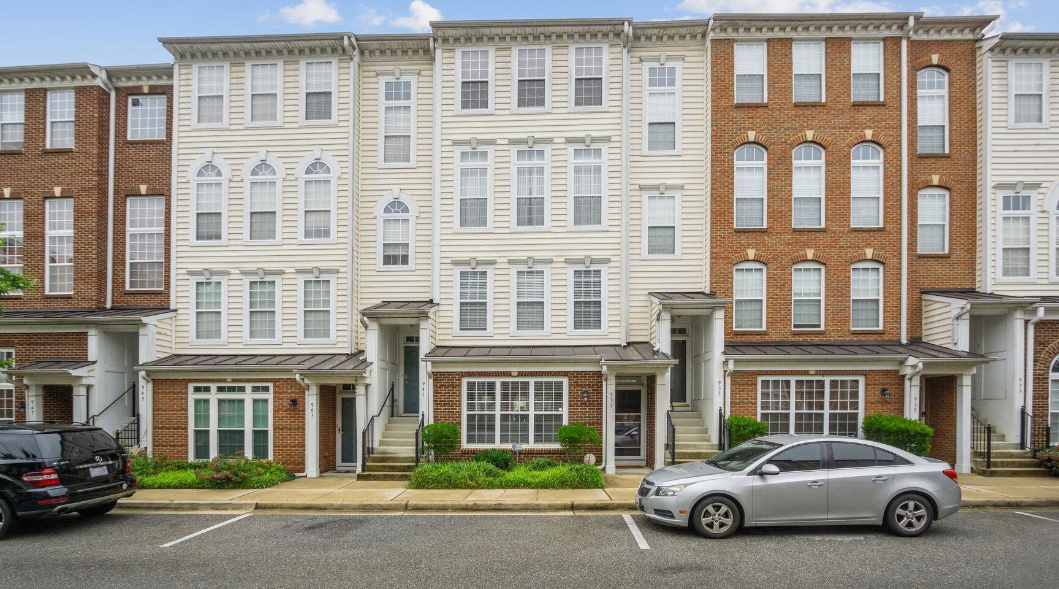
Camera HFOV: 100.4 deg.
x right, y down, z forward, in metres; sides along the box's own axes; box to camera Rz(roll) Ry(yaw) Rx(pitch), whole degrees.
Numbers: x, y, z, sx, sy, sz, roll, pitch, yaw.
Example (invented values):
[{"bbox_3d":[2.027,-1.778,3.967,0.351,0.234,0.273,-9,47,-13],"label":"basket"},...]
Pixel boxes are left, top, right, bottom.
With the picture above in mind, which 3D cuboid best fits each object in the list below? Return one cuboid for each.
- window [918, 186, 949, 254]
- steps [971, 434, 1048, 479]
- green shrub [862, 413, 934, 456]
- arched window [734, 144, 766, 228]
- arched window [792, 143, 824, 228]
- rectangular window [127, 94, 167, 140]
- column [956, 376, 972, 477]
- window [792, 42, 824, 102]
[{"bbox_3d":[11.160,-2.050,12.200,0.870,1.840,0.130,0,-4,2],"label":"window"},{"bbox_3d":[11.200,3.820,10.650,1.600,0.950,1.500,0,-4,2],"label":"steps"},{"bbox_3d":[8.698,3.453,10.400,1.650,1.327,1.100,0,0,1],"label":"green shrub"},{"bbox_3d":[5.952,-2.913,11.900,0.859,2.255,0.100,0,-1,2],"label":"arched window"},{"bbox_3d":[7.659,-2.990,12.120,0.886,2.319,0.120,0,0,1],"label":"arched window"},{"bbox_3d":[-11.260,-5.220,13.000,1.130,1.300,0.130,0,-4,3],"label":"rectangular window"},{"bbox_3d":[10.480,3.110,10.650,0.260,2.420,0.260,0,-4,2],"label":"column"},{"bbox_3d":[7.653,-6.104,12.120,0.875,1.660,0.120,0,0,1],"label":"window"}]

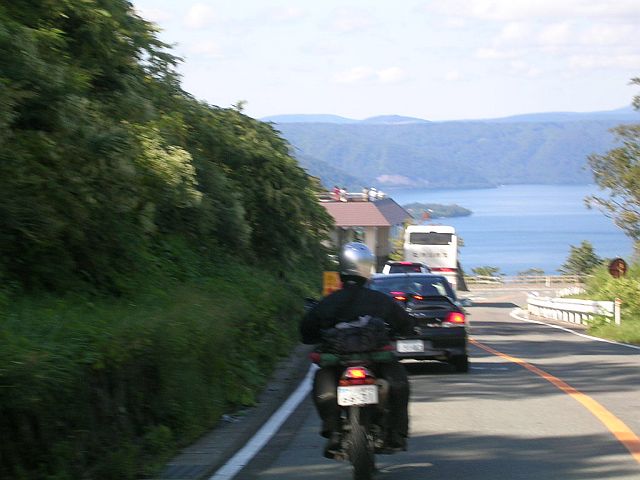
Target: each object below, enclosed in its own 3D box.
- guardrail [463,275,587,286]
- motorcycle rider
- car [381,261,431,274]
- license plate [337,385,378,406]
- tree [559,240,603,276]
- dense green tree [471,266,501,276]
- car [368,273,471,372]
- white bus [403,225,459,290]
[{"bbox_3d":[14.537,2.936,138.000,8.700,0.800,0.250,0,3,0],"label":"guardrail"},{"bbox_3d":[0.231,0.674,11.950,0.700,1.330,0.850,-2,0,2],"label":"motorcycle rider"},{"bbox_3d":[2.920,1.520,63.500,1.700,1.600,4.400,0,-1,4],"label":"car"},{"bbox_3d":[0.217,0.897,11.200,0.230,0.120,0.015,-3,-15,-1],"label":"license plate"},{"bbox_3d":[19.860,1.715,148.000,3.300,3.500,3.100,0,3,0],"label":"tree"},{"bbox_3d":[12.447,2.783,146.000,2.300,1.700,2.100,0,3,0],"label":"dense green tree"},{"bbox_3d":[1.110,1.120,27.300,1.730,1.370,4.400,0,-1,1],"label":"car"},{"bbox_3d":[5.630,1.120,97.300,2.500,3.400,10.800,0,-1,4],"label":"white bus"}]

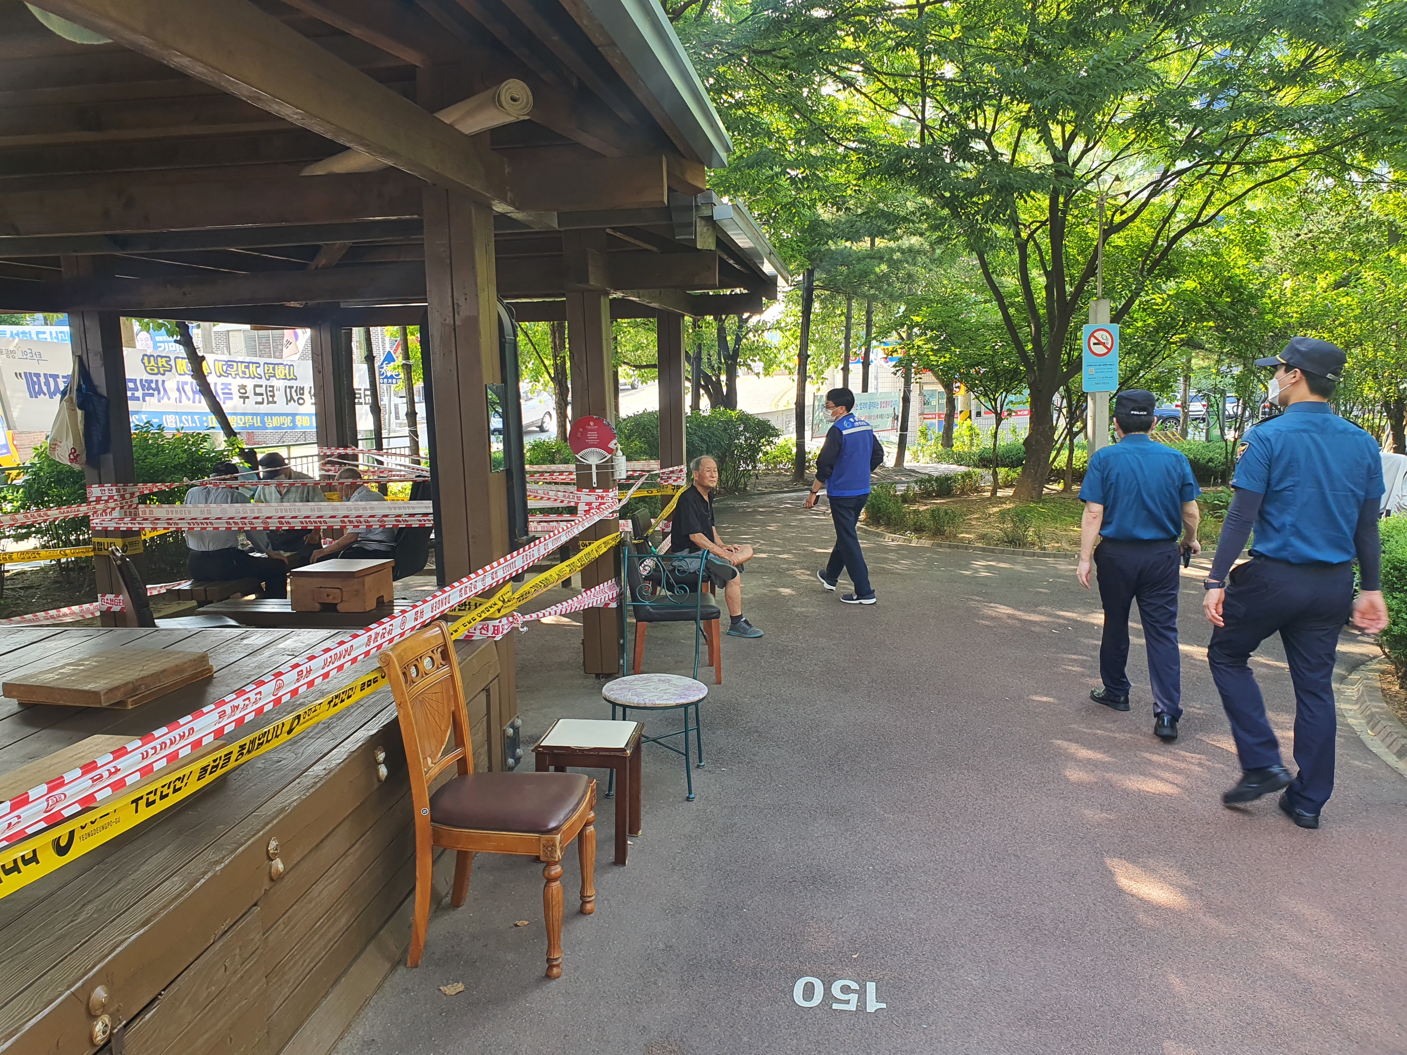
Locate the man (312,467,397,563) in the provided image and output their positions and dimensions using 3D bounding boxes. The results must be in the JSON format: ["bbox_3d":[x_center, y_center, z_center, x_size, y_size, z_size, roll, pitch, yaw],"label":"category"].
[{"bbox_3d":[-2.487,0.162,7.482,0.700,1.200,0.480,0,9,8],"label":"man"}]

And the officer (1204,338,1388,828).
[{"bbox_3d":[2.257,0.234,4.051,0.620,1.810,0.480,-2,8,-6],"label":"officer"}]

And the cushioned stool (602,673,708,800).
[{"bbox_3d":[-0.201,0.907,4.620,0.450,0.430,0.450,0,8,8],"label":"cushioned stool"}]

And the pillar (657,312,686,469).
[{"bbox_3d":[-0.242,-0.672,8.865,0.200,2.250,0.200,0,9,8],"label":"pillar"}]

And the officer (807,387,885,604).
[{"bbox_3d":[1.111,-0.271,8.292,0.540,1.660,0.620,-8,11,-37],"label":"officer"}]

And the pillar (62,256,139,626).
[{"bbox_3d":[-3.623,-0.363,6.497,0.200,2.480,0.200,0,9,8],"label":"pillar"}]

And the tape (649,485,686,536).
[{"bbox_3d":[-0.255,-0.163,7.928,0.100,0.190,1.800,0,9,8],"label":"tape"}]

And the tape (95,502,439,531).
[{"bbox_3d":[-2.727,-0.060,6.667,2.500,0.170,0.040,0,8,8],"label":"tape"}]

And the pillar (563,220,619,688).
[{"bbox_3d":[-0.678,-0.438,6.390,0.205,2.700,0.205,0,8,8],"label":"pillar"}]

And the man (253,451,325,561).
[{"bbox_3d":[-3.120,0.123,7.988,0.580,1.300,0.700,-2,8,-3],"label":"man"}]

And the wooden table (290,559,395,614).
[{"bbox_3d":[-2.250,0.357,6.617,0.470,0.255,0.440,0,8,8],"label":"wooden table"}]

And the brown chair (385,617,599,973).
[{"bbox_3d":[-0.657,0.839,3.372,0.540,1.010,0.460,0,9,9],"label":"brown chair"}]

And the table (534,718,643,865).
[{"bbox_3d":[-0.428,1.014,4.040,0.360,0.450,0.320,0,9,8],"label":"table"}]

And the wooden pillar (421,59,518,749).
[{"bbox_3d":[-1.021,-0.397,4.712,0.205,3.030,0.210,0,8,8],"label":"wooden pillar"}]

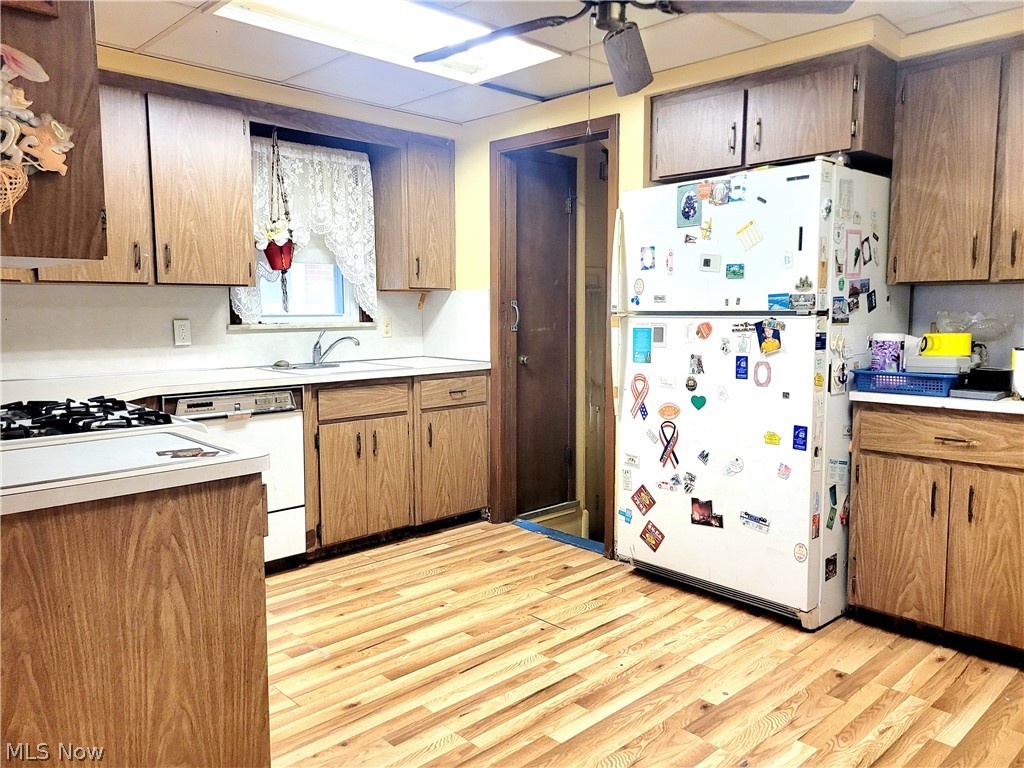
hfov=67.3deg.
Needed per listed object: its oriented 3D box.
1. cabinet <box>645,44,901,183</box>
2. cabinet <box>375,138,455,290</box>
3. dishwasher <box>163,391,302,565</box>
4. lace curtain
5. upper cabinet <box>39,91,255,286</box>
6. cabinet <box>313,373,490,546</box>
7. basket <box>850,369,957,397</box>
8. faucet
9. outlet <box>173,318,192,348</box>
[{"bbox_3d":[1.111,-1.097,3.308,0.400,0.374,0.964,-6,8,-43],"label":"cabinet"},{"bbox_3d":[-0.550,-0.957,4.406,0.327,0.842,0.315,-6,8,-43],"label":"cabinet"},{"bbox_3d":[-1.373,0.404,3.522,0.612,0.787,0.600,-6,8,-43],"label":"dishwasher"},{"bbox_3d":[-1.084,-0.785,4.059,0.840,0.935,0.060,-6,8,-43],"label":"lace curtain"},{"bbox_3d":[-1.630,-0.846,3.375,0.889,0.827,0.318,-6,8,-43],"label":"upper cabinet"},{"bbox_3d":[-0.735,0.344,4.144,1.125,0.811,0.620,-6,8,-43],"label":"cabinet"},{"bbox_3d":[1.461,-0.012,2.821,0.245,0.074,0.365,-6,8,-43],"label":"basket"},{"bbox_3d":[-0.927,-0.183,4.009,0.270,0.180,0.060,1,6,11],"label":"faucet"},{"bbox_3d":[-1.580,-0.245,3.697,0.070,0.114,0.010,-6,8,-43],"label":"outlet"}]

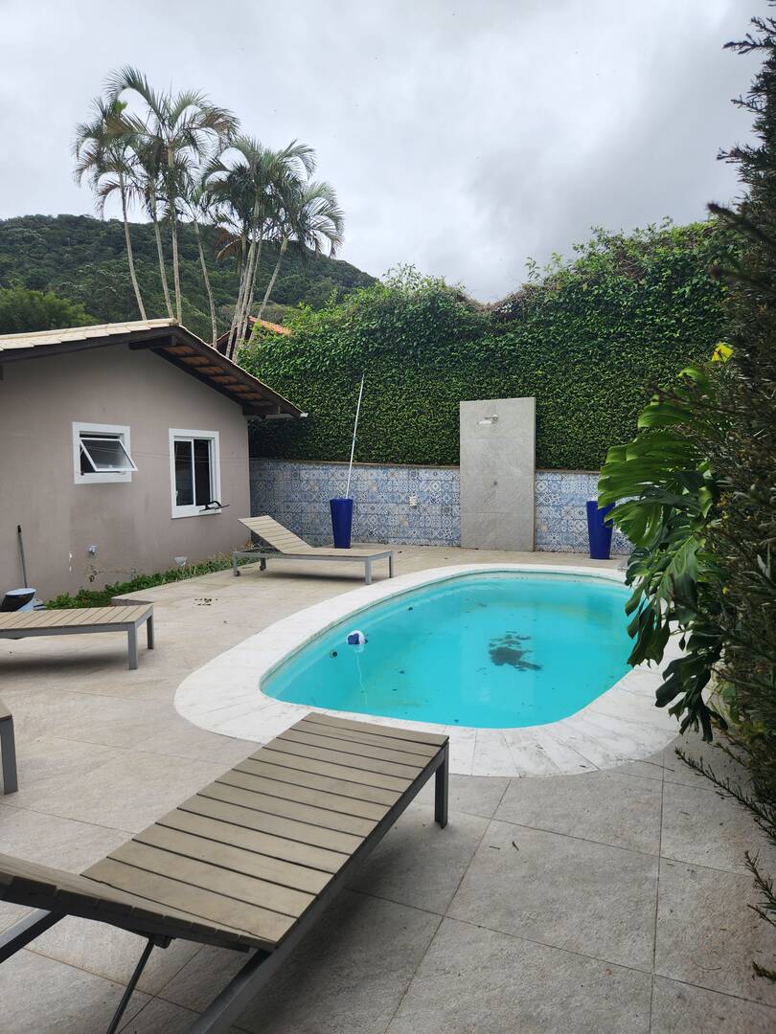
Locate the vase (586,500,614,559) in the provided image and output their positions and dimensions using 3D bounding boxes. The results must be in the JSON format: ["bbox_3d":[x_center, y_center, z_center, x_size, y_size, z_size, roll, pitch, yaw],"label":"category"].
[{"bbox_3d":[3.109,0.195,10.035,0.417,0.822,0.417,1,4,24],"label":"vase"}]

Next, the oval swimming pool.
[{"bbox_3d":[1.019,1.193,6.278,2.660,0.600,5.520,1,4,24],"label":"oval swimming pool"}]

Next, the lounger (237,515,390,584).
[{"bbox_3d":[-0.953,0.389,8.552,1.931,0.730,0.614,1,5,25],"label":"lounger"}]

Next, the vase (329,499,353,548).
[{"bbox_3d":[-0.770,0.115,11.647,0.407,0.820,0.407,-1,4,0],"label":"vase"}]

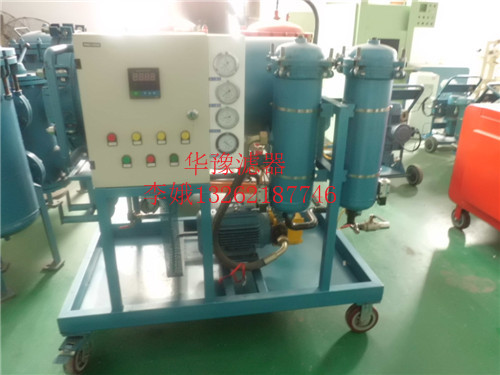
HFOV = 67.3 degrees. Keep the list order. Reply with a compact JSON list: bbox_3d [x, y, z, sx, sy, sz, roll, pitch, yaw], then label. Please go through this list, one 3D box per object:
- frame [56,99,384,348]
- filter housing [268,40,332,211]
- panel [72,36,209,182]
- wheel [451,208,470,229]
[{"bbox_3d":[-0.136,0.004,1.847,1.400,0.920,0.820,-3,22,-9],"label":"frame"},{"bbox_3d":[0.182,-0.218,1.473,0.235,0.690,0.235,1,22,0],"label":"filter housing"},{"bbox_3d":[-0.357,-0.277,1.355,0.406,0.506,0.200,-3,22,-9],"label":"panel"},{"bbox_3d":[1.598,0.234,2.848,0.052,0.157,0.156,-1,21,-5],"label":"wheel"}]

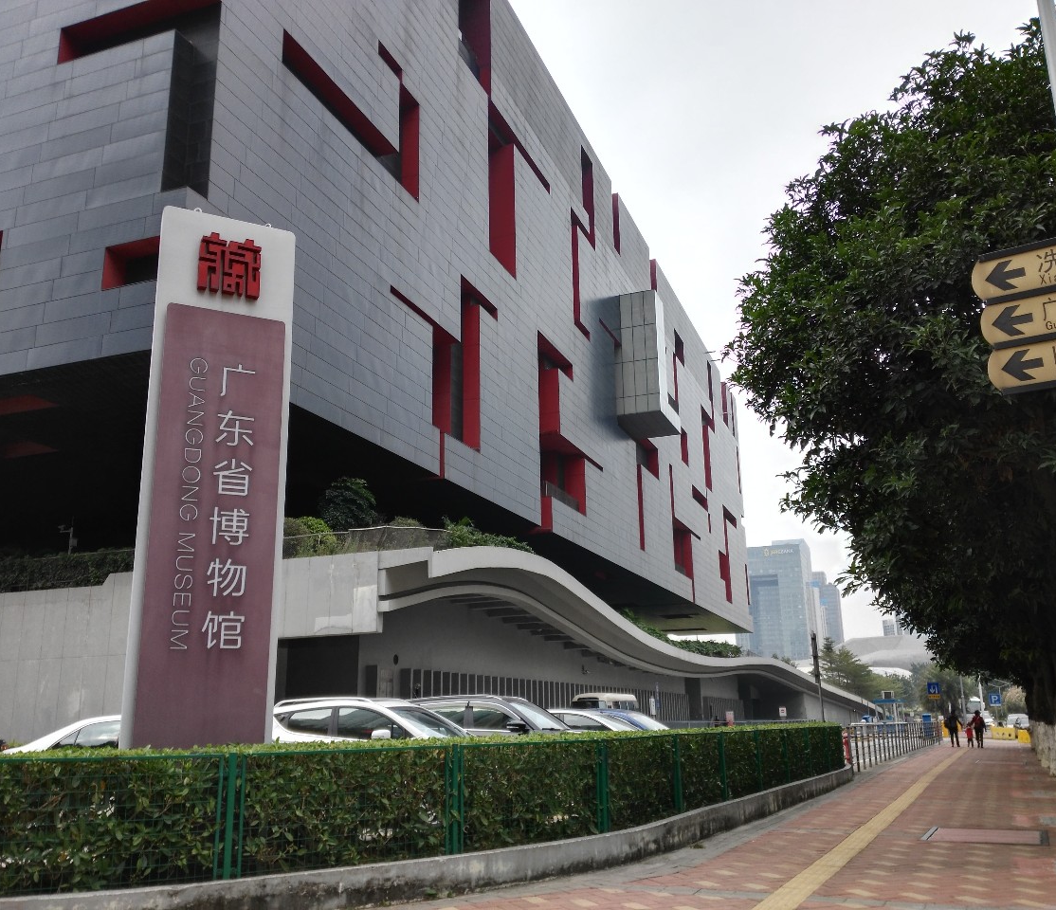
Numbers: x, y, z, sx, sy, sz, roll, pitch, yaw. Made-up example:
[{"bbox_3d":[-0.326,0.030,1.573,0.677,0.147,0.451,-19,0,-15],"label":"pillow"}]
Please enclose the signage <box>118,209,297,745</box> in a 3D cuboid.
[{"bbox_3d":[-3.505,0.736,10.848,1.468,7.077,0.350,7,-17,-28],"label":"signage"}]

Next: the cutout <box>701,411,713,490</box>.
[{"bbox_3d":[20.052,-0.420,112.656,1.000,9.200,3.900,-7,-16,20],"label":"cutout"}]

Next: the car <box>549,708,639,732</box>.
[{"bbox_3d":[0.980,5.995,20.135,4.600,1.470,1.800,-7,-16,20],"label":"car"}]

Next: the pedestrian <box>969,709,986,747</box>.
[{"bbox_3d":[19.069,11.652,41.888,0.550,1.600,0.350,-8,-16,24],"label":"pedestrian"}]

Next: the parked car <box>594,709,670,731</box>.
[{"bbox_3d":[2.041,6.446,21.913,4.550,1.480,1.800,-8,-16,24],"label":"parked car"}]

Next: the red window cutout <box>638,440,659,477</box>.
[{"bbox_3d":[9.841,0.036,84.380,1.000,3.070,7.800,-7,-16,20],"label":"red window cutout"}]

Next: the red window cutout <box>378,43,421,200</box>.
[{"bbox_3d":[-6.307,-15.012,44.739,1.000,5.870,4.020,-7,-16,20],"label":"red window cutout"}]

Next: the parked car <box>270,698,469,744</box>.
[{"bbox_3d":[-2.091,4.665,15.367,4.450,1.690,1.830,-7,-16,20],"label":"parked car"}]

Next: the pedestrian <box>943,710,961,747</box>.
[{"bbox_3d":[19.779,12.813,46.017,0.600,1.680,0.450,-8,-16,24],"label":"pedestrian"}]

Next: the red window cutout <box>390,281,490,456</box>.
[{"bbox_3d":[-4.143,-5.052,46.458,0.900,8.600,11.500,-6,-16,20],"label":"red window cutout"}]

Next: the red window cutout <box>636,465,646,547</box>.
[{"bbox_3d":[8.850,4.286,79.274,0.600,7.000,1.200,-6,-16,20],"label":"red window cutout"}]

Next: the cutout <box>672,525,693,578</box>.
[{"bbox_3d":[14.404,9.159,93.512,0.800,4.680,7.900,-6,-16,20],"label":"cutout"}]

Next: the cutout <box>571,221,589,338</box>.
[{"bbox_3d":[3.435,-12.211,69.378,0.600,7.830,3.500,-6,-16,20],"label":"cutout"}]

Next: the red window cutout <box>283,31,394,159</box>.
[{"bbox_3d":[-7.827,-13.916,40.198,1.000,1.460,8.960,-7,-16,20],"label":"red window cutout"}]

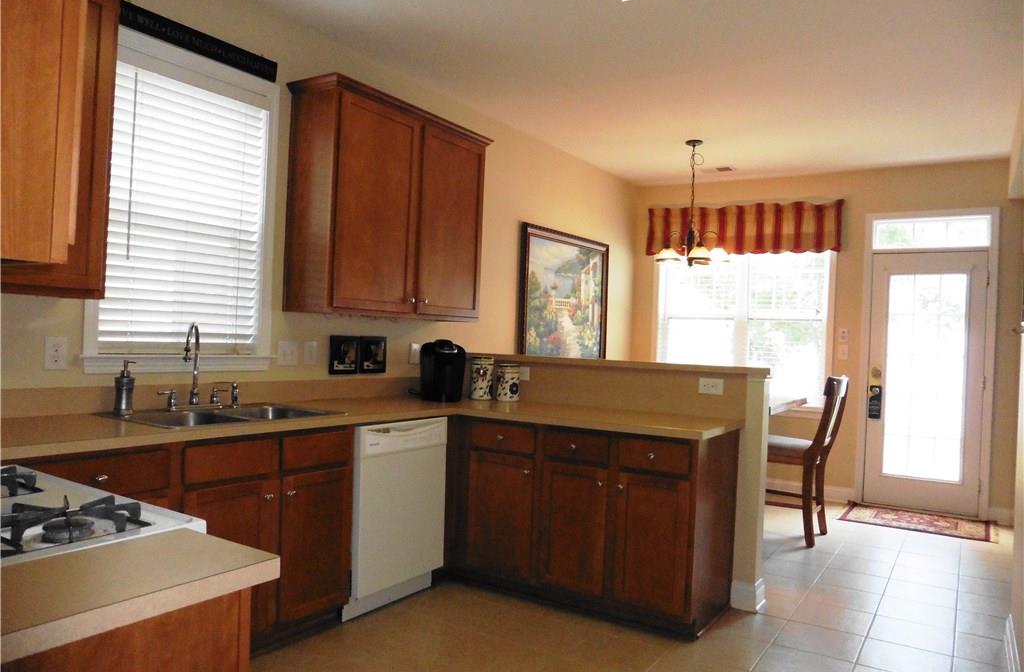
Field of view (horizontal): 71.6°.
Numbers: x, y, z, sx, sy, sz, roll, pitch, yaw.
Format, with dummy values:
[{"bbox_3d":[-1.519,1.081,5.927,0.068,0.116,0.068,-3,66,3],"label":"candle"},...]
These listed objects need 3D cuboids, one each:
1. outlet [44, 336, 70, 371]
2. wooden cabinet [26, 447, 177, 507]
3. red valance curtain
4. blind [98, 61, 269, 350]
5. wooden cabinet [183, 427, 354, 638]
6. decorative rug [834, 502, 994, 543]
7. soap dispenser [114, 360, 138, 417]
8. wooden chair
[{"bbox_3d":[-1.673,0.064,2.605,0.008,0.116,0.072,2,0,33],"label":"outlet"},{"bbox_3d":[-1.517,0.748,2.314,0.630,0.820,0.490,2,0,33],"label":"wooden cabinet"},{"bbox_3d":[2.036,-0.951,6.380,1.730,0.460,0.095,2,0,33],"label":"red valance curtain"},{"bbox_3d":[-1.385,-0.514,3.058,0.055,1.150,0.740,2,0,33],"label":"blind"},{"bbox_3d":[-1.162,0.764,2.858,0.630,0.820,0.810,2,0,33],"label":"wooden cabinet"},{"bbox_3d":[3.030,1.393,5.329,0.970,0.012,0.680,2,0,33],"label":"decorative rug"},{"bbox_3d":[-1.461,0.198,2.692,0.090,0.210,0.078,2,0,-5],"label":"soap dispenser"},{"bbox_3d":[1.913,0.804,4.797,0.575,1.080,0.450,2,0,33],"label":"wooden chair"}]

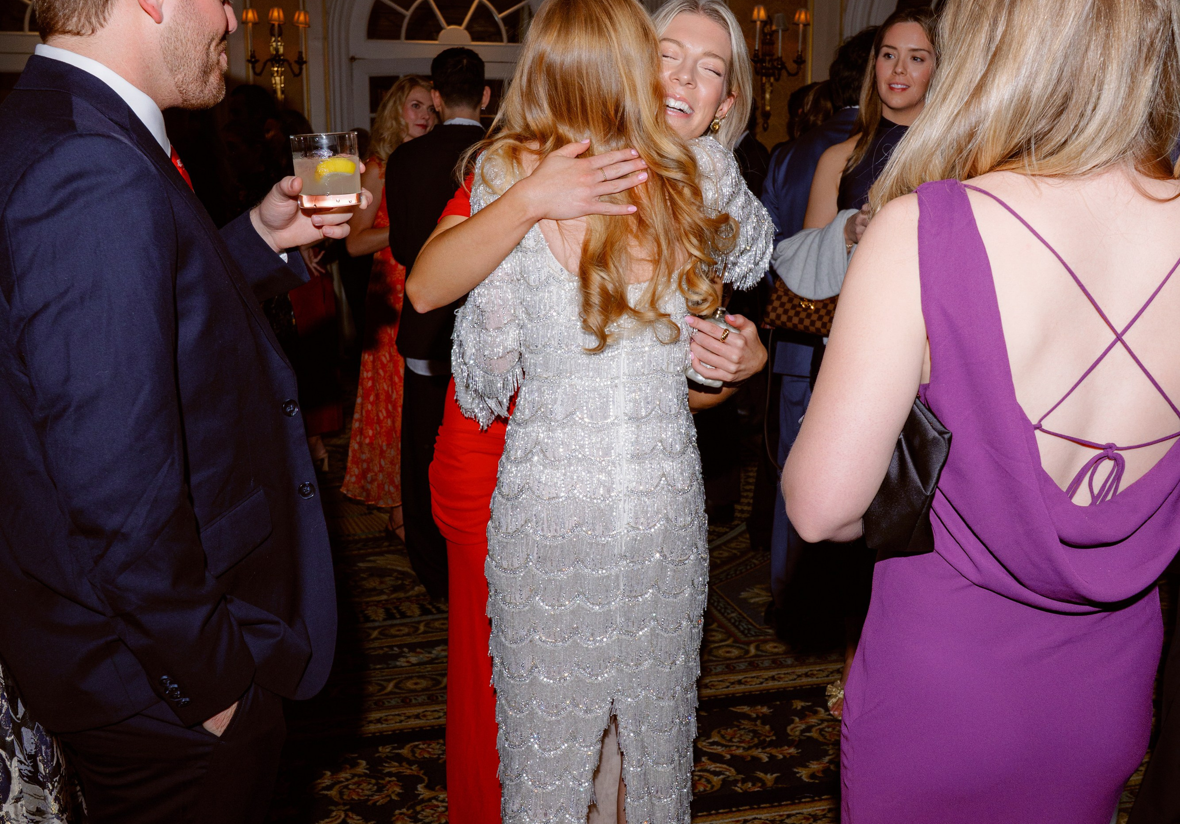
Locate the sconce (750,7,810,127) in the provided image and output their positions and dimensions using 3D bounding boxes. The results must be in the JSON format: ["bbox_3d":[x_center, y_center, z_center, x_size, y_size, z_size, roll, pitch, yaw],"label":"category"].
[{"bbox_3d":[1.298,-2.373,8.420,0.450,0.840,0.270,-3,11,-15],"label":"sconce"}]

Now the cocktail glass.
[{"bbox_3d":[-0.346,-0.314,1.620,0.088,0.100,0.088,-7,11,-17],"label":"cocktail glass"}]

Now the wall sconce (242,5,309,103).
[{"bbox_3d":[-2.164,-2.420,8.450,0.460,0.740,0.270,-3,11,-15],"label":"wall sconce"}]

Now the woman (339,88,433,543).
[{"bbox_3d":[-0.711,-0.313,4.623,0.480,1.750,0.360,-5,12,-23],"label":"woman"}]

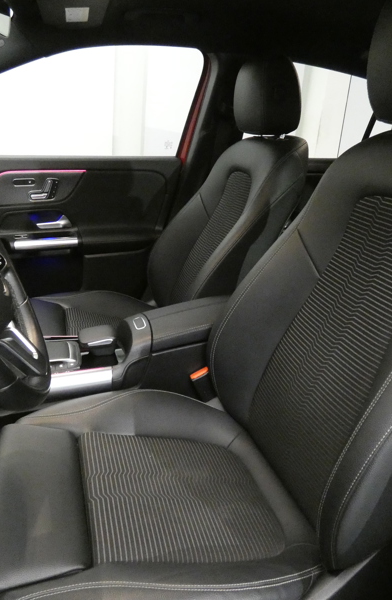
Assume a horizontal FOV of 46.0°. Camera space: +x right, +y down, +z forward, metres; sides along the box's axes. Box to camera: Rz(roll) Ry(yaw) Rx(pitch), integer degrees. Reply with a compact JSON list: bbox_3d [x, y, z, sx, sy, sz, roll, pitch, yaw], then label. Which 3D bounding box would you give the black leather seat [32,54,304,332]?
[{"bbox_3d":[-0.126,-0.193,1.391,0.788,1.040,0.535,0,19,-17],"label":"black leather seat"}]

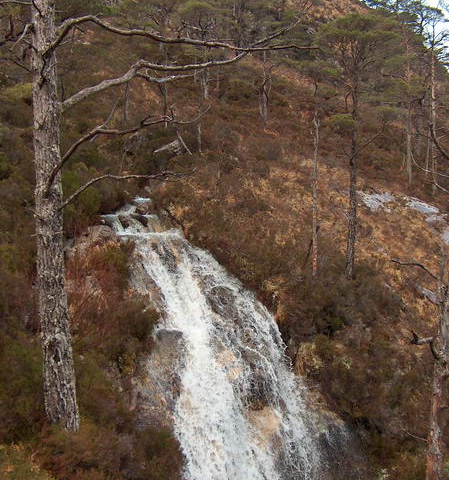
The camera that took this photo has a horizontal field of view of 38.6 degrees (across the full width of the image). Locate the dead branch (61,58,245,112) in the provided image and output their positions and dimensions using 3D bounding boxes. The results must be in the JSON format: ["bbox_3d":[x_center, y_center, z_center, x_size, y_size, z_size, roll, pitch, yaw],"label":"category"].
[{"bbox_3d":[-0.764,-1.640,6.800,1.953,0.573,0.550,0,5,0],"label":"dead branch"}]

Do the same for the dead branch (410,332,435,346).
[{"bbox_3d":[2.472,1.242,8.000,0.300,0.175,0.170,0,5,0],"label":"dead branch"}]

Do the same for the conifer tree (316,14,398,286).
[{"bbox_3d":[4.566,-3.244,22.000,2.815,9.132,2.800,0,5,0],"label":"conifer tree"}]

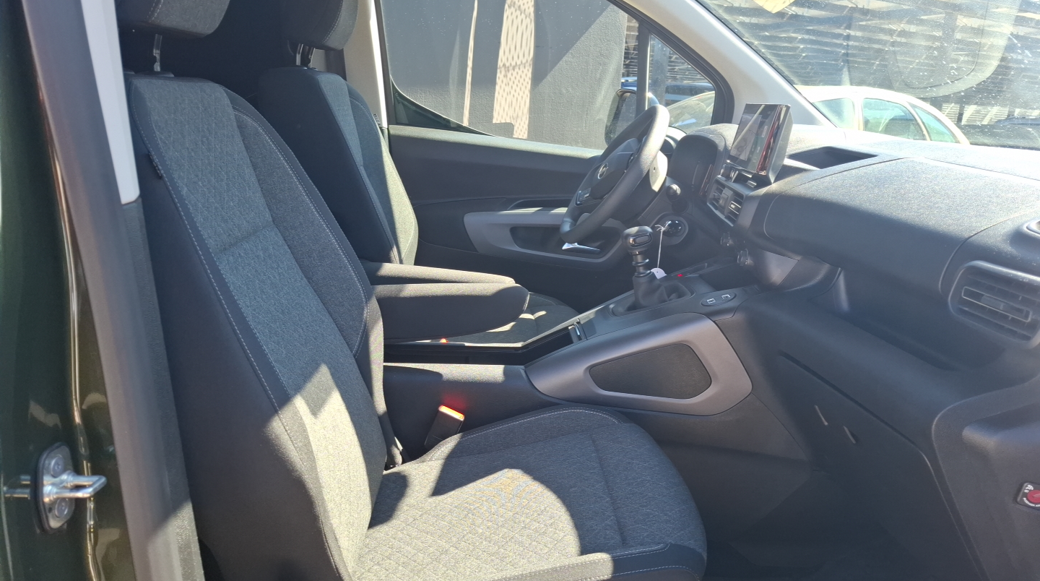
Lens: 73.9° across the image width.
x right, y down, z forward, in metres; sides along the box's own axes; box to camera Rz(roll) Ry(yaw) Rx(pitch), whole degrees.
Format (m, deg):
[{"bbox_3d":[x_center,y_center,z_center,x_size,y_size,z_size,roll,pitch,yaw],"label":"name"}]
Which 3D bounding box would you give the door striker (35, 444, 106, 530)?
[{"bbox_3d":[-0.318,0.143,0.496,0.035,0.065,0.036,0,16,-2],"label":"door striker"}]

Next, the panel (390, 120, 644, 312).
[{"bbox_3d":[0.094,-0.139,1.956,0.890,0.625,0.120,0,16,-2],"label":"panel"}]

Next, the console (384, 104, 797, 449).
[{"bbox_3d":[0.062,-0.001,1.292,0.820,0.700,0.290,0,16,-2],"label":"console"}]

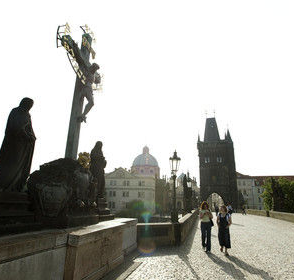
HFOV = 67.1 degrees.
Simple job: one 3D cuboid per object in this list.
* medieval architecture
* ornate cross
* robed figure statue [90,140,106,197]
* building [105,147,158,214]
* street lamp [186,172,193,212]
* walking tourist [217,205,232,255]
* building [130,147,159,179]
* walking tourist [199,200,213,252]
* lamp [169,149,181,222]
[{"bbox_3d":[30.883,9.431,96.937,14.500,42.402,12.000,-4,-17,20],"label":"medieval architecture"},{"bbox_3d":[-1.825,-1.618,6.589,0.650,4.437,2.550,-2,-17,12],"label":"ornate cross"},{"bbox_3d":[-1.609,0.968,7.472,0.580,1.945,0.620,-1,-16,10],"label":"robed figure statue"},{"bbox_3d":[-6.051,18.394,104.180,23.000,29.856,20.000,1,-16,3],"label":"building"},{"bbox_3d":[3.656,4.705,19.460,0.500,3.162,0.500,-2,-17,14],"label":"street lamp"},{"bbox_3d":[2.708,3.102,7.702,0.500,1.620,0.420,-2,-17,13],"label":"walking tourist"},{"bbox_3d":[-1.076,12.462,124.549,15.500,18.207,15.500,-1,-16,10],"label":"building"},{"bbox_3d":[2.225,3.192,8.247,0.520,1.720,0.420,-2,-17,13],"label":"walking tourist"},{"bbox_3d":[1.261,2.004,9.843,0.500,3.162,0.500,-2,-17,14],"label":"lamp"}]

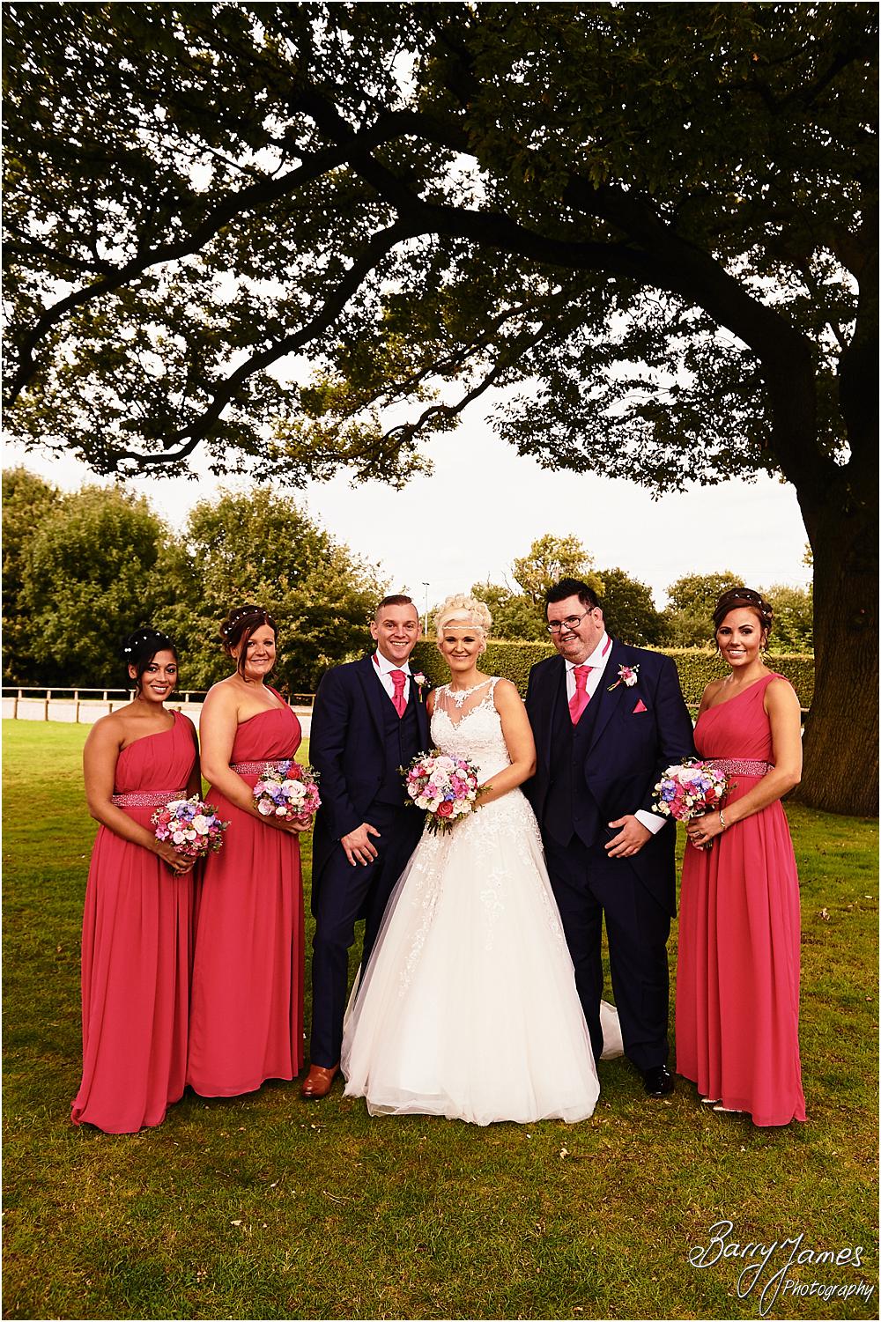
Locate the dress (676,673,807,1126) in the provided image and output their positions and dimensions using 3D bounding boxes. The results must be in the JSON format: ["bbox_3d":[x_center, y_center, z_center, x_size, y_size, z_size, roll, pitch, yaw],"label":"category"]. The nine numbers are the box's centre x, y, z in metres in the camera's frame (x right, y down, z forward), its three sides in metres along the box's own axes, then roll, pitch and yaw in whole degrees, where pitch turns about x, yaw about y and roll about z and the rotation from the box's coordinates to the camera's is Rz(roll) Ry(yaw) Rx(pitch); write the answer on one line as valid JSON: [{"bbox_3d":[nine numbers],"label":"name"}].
[{"bbox_3d":[1.025,0.770,3.500,0.430,1.470,0.420,-1,-1,38],"label":"dress"}]

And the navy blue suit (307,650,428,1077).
[{"bbox_3d":[-0.240,0.695,3.680,0.490,1.440,0.380,1,-1,-25],"label":"navy blue suit"}]

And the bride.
[{"bbox_3d":[0.177,0.655,3.830,1.000,1.780,0.900,1,-1,12],"label":"bride"}]

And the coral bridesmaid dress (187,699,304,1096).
[{"bbox_3d":[-0.711,0.829,3.758,0.430,1.400,0.440,2,-1,-37],"label":"coral bridesmaid dress"}]

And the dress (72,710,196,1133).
[{"bbox_3d":[-1.020,0.835,3.430,0.420,1.350,0.420,1,-1,-34],"label":"dress"}]

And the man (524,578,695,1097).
[{"bbox_3d":[0.615,0.610,3.770,0.680,1.830,0.470,0,-1,19],"label":"man"}]

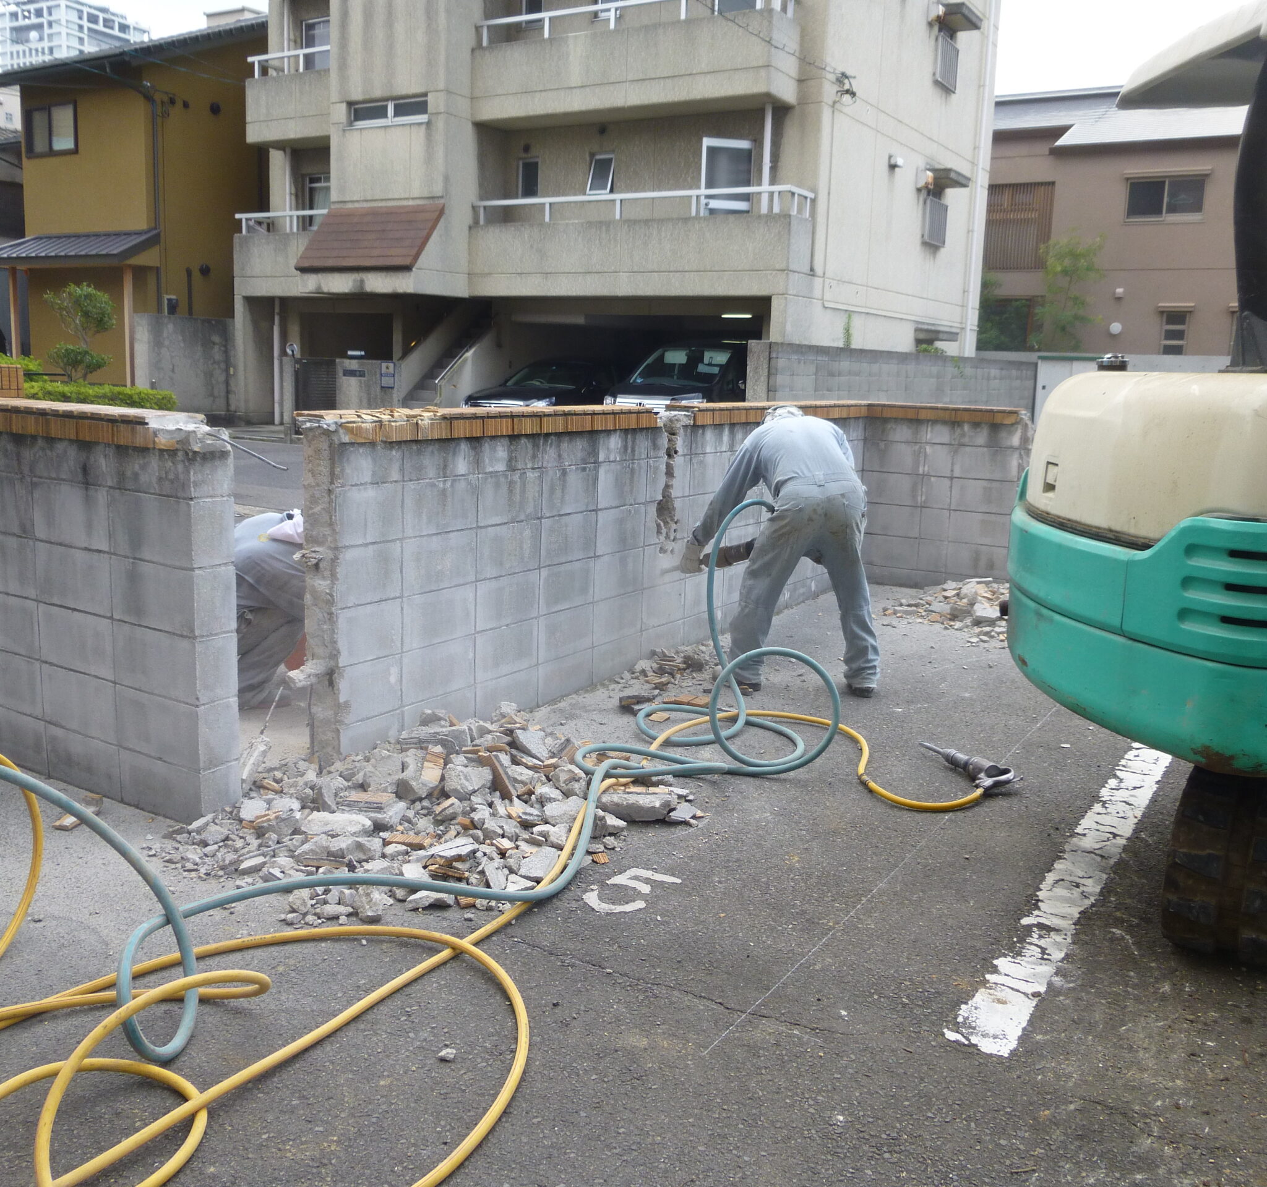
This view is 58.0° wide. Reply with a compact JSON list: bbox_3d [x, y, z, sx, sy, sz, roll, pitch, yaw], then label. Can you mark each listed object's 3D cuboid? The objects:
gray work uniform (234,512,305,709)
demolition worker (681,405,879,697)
[{"bbox_3d":[-1.444,0.027,4.660,0.780,0.800,0.560,-2,11,-20],"label":"gray work uniform"},{"bbox_3d":[0.676,-0.242,5.320,0.820,1.230,0.780,1,11,-6],"label":"demolition worker"}]

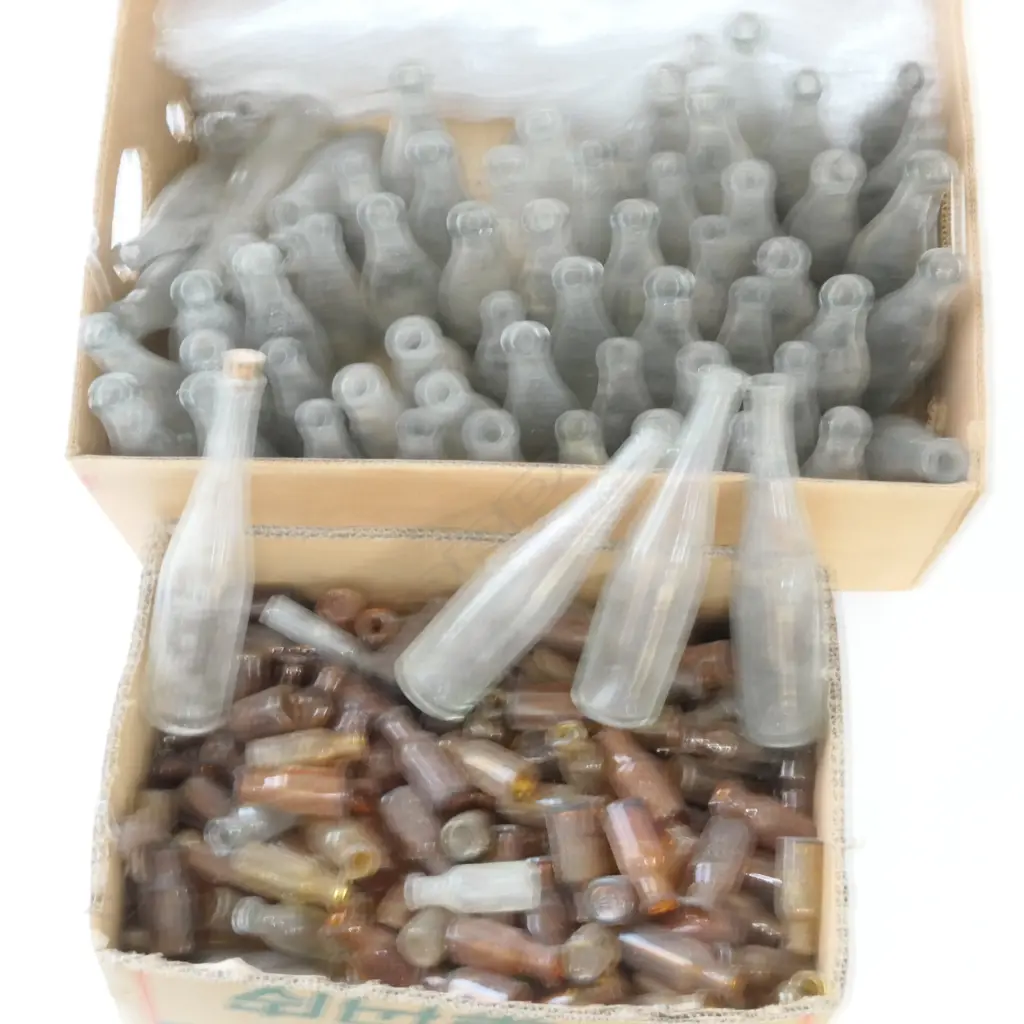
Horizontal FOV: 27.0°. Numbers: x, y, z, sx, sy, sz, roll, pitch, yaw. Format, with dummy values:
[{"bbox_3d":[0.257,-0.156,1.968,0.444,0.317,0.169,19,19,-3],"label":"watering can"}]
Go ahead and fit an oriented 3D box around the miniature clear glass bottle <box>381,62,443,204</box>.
[{"bbox_3d":[-0.055,-0.211,1.202,0.042,0.121,0.042,-4,67,0],"label":"miniature clear glass bottle"}]

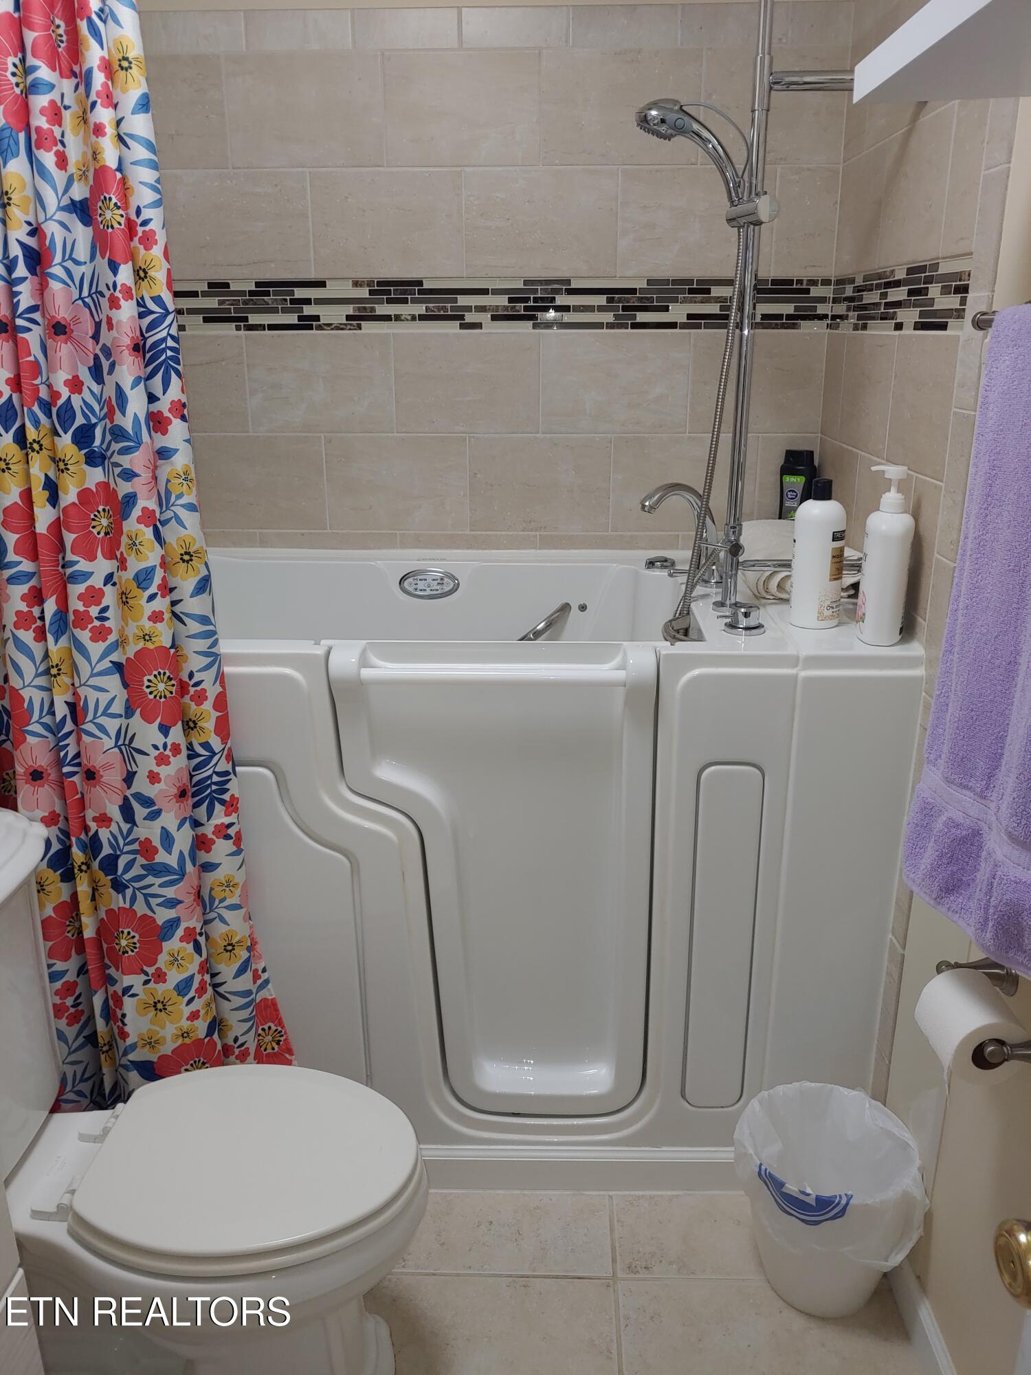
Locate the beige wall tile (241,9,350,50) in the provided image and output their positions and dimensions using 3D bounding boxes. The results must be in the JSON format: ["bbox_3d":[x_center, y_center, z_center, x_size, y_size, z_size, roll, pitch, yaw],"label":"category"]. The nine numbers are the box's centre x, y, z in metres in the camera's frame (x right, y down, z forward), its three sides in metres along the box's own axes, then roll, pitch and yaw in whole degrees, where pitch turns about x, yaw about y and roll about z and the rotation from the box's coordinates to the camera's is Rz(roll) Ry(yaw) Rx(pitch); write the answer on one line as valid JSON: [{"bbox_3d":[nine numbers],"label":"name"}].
[{"bbox_3d":[-0.422,-1.274,1.927,0.208,0.067,0.010,1,19,2],"label":"beige wall tile"}]

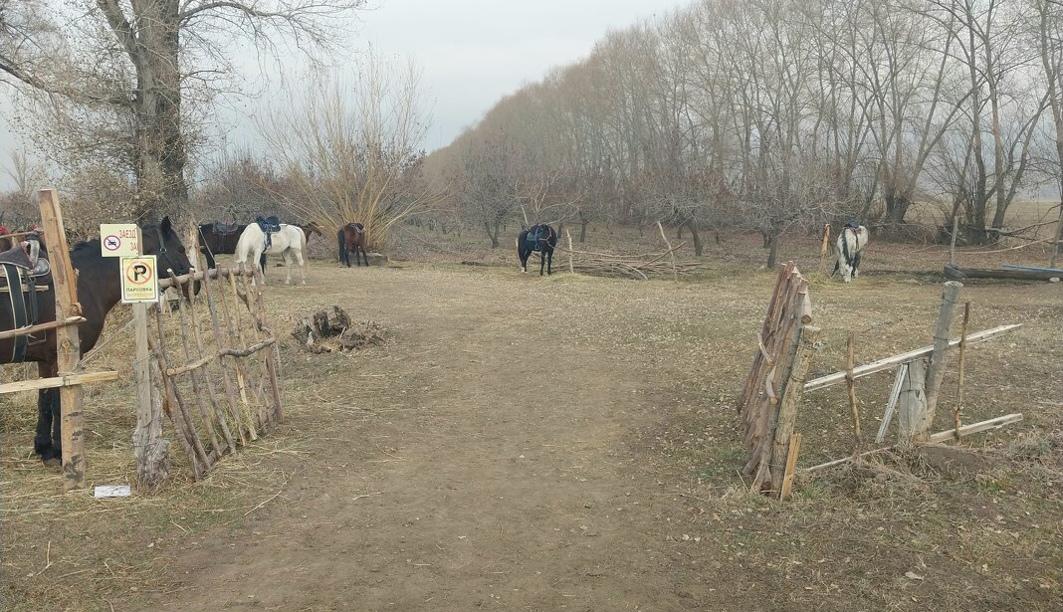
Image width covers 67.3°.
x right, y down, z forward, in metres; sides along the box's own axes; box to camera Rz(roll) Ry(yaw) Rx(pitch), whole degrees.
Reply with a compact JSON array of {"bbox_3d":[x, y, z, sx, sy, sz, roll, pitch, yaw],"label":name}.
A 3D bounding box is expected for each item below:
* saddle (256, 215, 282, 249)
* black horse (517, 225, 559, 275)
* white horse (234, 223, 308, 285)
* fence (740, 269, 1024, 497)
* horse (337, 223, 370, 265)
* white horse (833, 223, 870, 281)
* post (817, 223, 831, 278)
[{"bbox_3d":[-6.083,-1.725,18.450,0.480,0.760,0.500,-6,9,-43],"label":"saddle"},{"bbox_3d":[0.136,-1.529,21.900,0.550,1.380,1.500,-5,8,-35],"label":"black horse"},{"bbox_3d":[-6.054,-1.211,18.500,1.620,1.410,0.550,-6,9,-43],"label":"white horse"},{"bbox_3d":[2.464,0.389,5.498,2.590,1.280,0.500,-4,8,-31],"label":"fence"},{"bbox_3d":[-5.578,-1.932,25.000,0.530,1.360,1.700,1,7,11],"label":"horse"},{"bbox_3d":[8.443,-1.433,21.100,0.550,1.450,1.800,5,8,37],"label":"white horse"},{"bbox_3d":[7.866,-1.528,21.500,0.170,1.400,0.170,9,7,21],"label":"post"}]

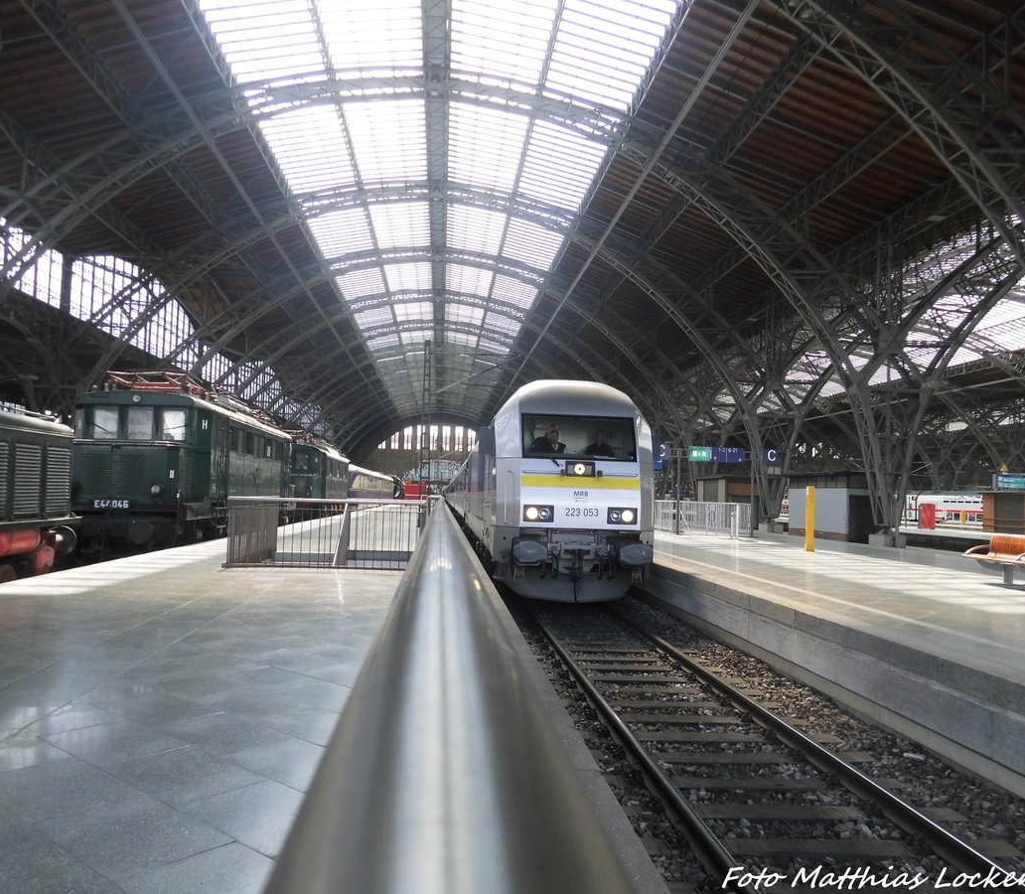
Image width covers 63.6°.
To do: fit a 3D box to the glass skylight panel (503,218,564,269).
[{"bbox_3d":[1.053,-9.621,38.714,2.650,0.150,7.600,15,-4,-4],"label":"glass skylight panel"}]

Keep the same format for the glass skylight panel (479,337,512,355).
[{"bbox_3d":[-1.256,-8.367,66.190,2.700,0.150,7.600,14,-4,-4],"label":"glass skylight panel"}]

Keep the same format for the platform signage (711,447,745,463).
[{"bbox_3d":[7.372,0.302,28.161,1.170,0.500,0.160,2,-3,-5],"label":"platform signage"}]

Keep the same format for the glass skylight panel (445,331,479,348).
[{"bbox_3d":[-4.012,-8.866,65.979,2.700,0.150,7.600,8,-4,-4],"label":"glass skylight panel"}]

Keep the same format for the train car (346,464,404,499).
[{"bbox_3d":[-12.800,4.065,69.542,2.900,3.750,44.500,2,-4,-5],"label":"train car"}]

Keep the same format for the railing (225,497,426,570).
[{"bbox_3d":[-3.007,1.415,14.239,2.950,1.050,3.400,2,-3,-5],"label":"railing"}]

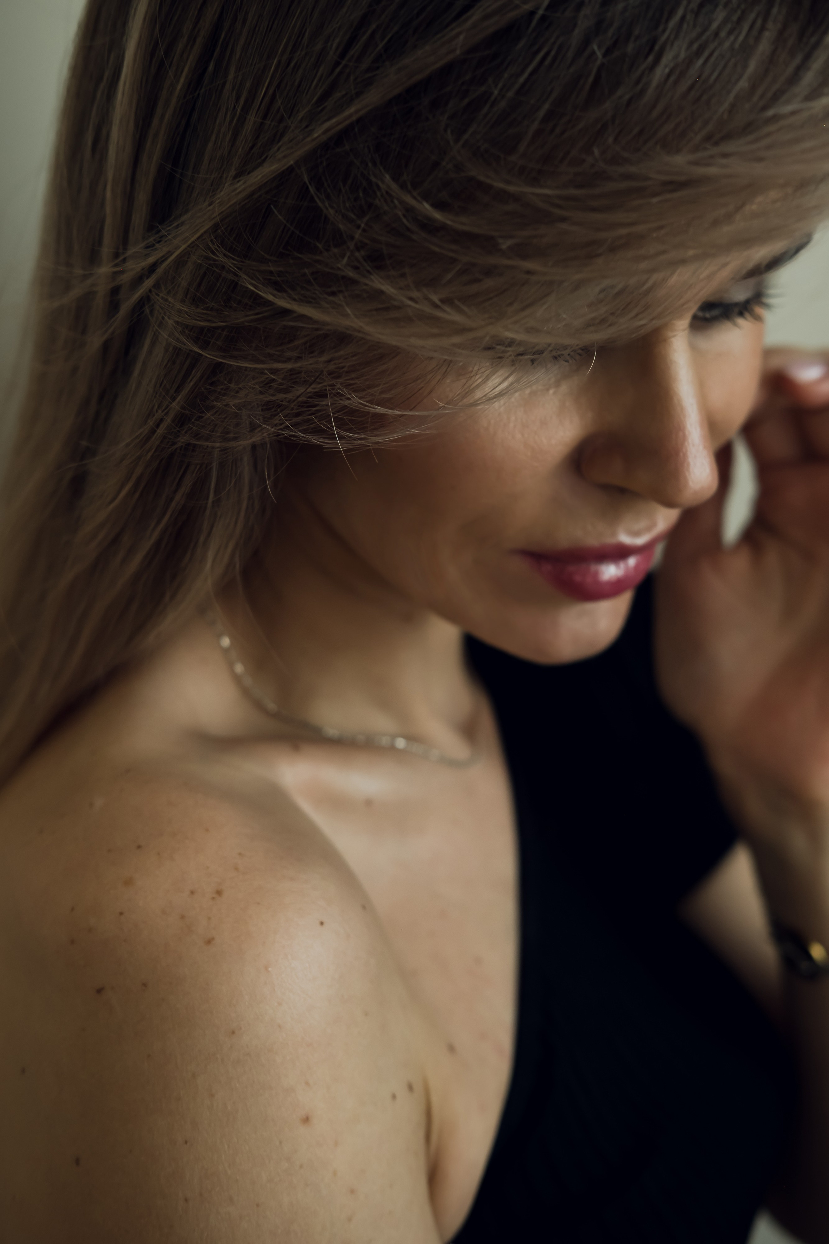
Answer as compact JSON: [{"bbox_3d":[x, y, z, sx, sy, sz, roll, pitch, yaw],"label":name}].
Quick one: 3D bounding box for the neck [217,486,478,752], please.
[{"bbox_3d":[-0.026,-0.004,0.642,0.110,0.105,0.105,7,30,-4],"label":"neck"}]

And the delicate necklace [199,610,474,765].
[{"bbox_3d":[-0.027,0.011,0.660,0.116,0.060,0.112,16,29,32],"label":"delicate necklace"}]

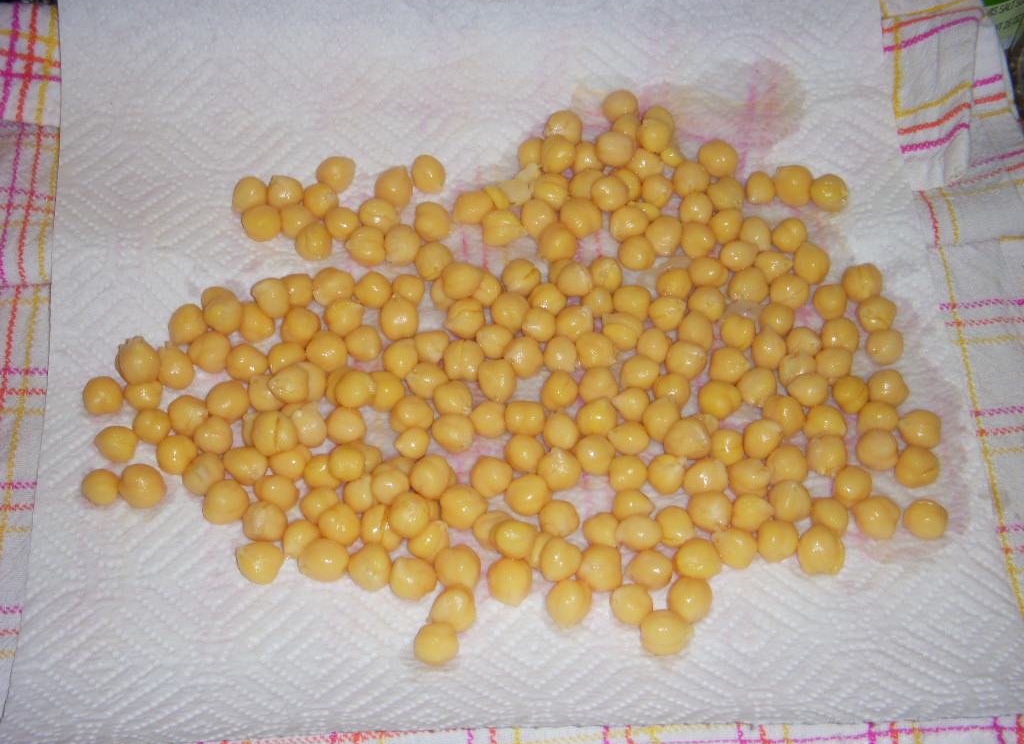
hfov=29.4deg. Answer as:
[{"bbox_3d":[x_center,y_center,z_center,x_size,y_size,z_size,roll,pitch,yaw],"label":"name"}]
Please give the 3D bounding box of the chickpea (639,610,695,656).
[{"bbox_3d":[0.043,0.072,0.536,0.015,0.012,0.013,-1,57,0],"label":"chickpea"}]

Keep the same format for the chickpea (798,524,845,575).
[{"bbox_3d":[0.087,0.050,0.550,0.013,0.012,0.015,0,56,-3],"label":"chickpea"}]

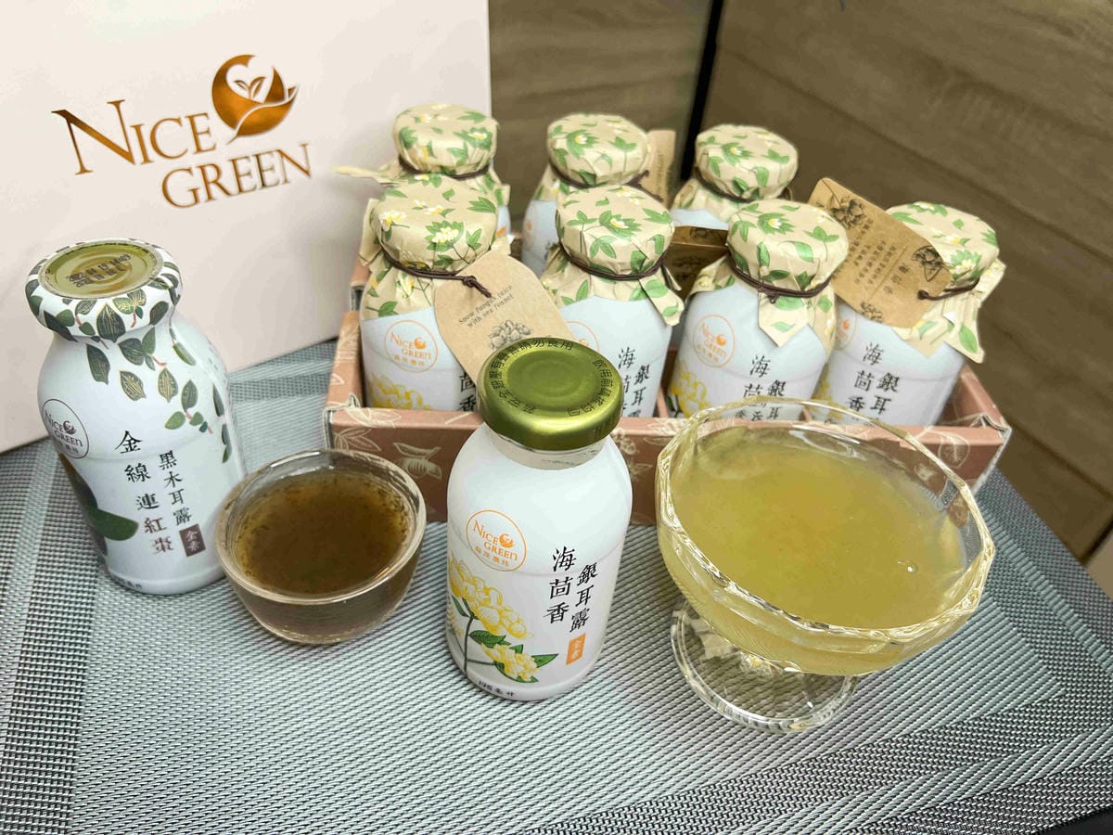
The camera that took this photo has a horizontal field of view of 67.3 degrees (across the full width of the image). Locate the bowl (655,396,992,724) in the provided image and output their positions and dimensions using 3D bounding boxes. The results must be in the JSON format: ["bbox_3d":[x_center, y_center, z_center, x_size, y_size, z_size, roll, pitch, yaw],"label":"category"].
[{"bbox_3d":[0.083,0.056,0.294,0.107,0.081,0.107,4,41,-3],"label":"bowl"}]

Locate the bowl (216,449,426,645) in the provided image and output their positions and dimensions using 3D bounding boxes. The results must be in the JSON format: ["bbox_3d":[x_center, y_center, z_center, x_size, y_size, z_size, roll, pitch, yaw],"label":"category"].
[{"bbox_3d":[-0.087,0.051,0.318,0.073,0.038,0.073,1,42,-6],"label":"bowl"}]

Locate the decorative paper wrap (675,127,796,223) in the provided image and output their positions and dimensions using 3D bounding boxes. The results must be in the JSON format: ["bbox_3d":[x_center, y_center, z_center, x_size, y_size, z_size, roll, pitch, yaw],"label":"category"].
[{"bbox_3d":[0.081,-0.104,0.369,0.060,0.037,0.058,1,42,-6],"label":"decorative paper wrap"}]

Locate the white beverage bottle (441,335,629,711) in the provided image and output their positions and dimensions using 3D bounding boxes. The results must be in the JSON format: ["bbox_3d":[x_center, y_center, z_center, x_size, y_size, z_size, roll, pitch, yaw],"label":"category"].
[{"bbox_3d":[-0.006,0.035,0.274,0.059,0.125,0.059,6,41,-1],"label":"white beverage bottle"}]

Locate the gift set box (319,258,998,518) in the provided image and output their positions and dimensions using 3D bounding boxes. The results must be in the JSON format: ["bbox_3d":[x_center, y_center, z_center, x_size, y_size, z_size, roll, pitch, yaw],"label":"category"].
[{"bbox_3d":[0.043,-0.024,0.402,0.278,0.056,0.148,1,42,-6],"label":"gift set box"}]

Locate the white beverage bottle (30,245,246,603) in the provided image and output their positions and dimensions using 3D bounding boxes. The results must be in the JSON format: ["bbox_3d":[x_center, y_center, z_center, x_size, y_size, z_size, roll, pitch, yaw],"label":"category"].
[{"bbox_3d":[-0.144,0.002,0.295,0.059,0.125,0.059,-17,46,-25],"label":"white beverage bottle"}]

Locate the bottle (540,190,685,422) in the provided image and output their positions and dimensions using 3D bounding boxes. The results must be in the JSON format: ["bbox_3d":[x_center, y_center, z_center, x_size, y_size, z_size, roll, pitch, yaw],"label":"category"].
[{"bbox_3d":[0.017,-0.030,0.351,0.062,0.126,0.062,2,41,-5],"label":"bottle"}]

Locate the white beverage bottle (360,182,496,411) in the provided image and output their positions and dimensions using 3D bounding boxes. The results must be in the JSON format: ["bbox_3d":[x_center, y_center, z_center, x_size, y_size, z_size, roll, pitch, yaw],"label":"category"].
[{"bbox_3d":[-0.049,-0.030,0.338,0.062,0.126,0.062,2,41,-5],"label":"white beverage bottle"}]

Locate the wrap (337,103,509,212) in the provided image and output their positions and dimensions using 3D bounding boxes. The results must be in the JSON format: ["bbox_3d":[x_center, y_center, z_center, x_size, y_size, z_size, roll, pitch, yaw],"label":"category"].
[{"bbox_3d":[-0.057,-0.111,0.360,0.073,0.037,0.058,1,42,-6],"label":"wrap"}]

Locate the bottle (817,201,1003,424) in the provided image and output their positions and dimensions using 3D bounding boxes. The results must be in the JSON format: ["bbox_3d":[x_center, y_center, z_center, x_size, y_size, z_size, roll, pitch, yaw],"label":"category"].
[{"bbox_3d":[0.141,-0.025,0.358,0.062,0.129,0.062,-20,48,-27],"label":"bottle"}]

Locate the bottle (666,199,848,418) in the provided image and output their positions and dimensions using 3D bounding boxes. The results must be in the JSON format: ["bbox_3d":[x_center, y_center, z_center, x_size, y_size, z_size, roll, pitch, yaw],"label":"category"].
[{"bbox_3d":[0.081,-0.024,0.349,0.062,0.129,0.062,19,43,14],"label":"bottle"}]

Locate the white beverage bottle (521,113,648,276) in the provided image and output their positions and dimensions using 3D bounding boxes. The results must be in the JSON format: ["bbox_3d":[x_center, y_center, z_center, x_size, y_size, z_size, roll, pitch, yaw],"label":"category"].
[{"bbox_3d":[0.013,-0.073,0.397,0.062,0.129,0.062,30,47,25],"label":"white beverage bottle"}]

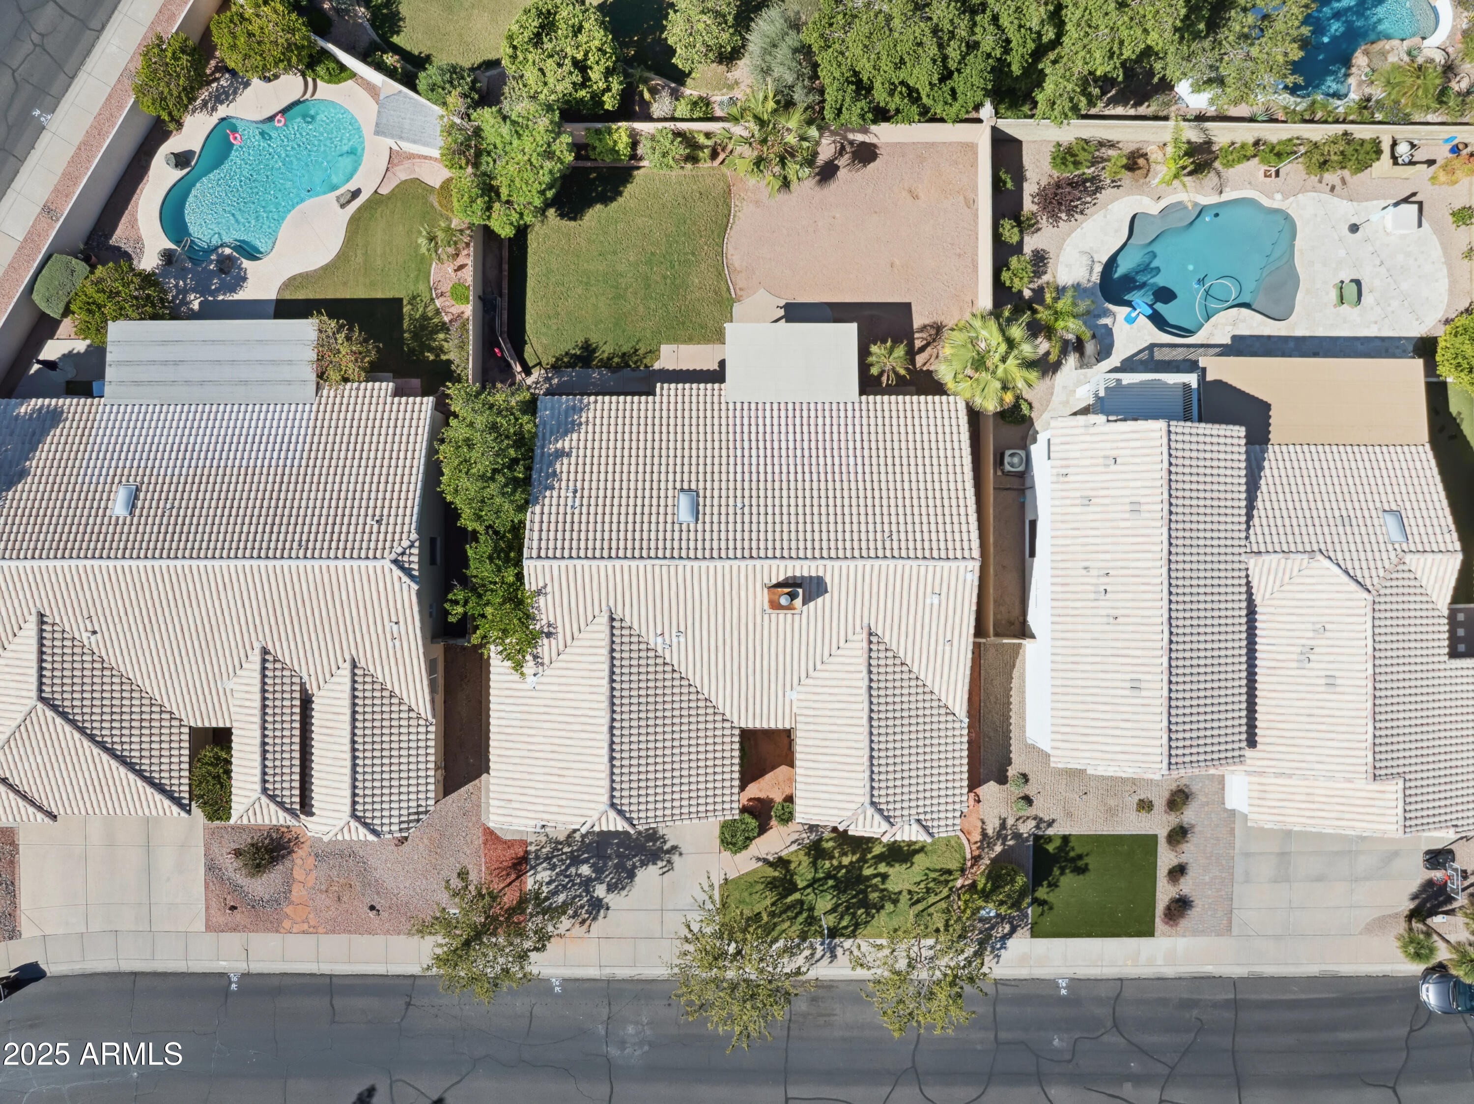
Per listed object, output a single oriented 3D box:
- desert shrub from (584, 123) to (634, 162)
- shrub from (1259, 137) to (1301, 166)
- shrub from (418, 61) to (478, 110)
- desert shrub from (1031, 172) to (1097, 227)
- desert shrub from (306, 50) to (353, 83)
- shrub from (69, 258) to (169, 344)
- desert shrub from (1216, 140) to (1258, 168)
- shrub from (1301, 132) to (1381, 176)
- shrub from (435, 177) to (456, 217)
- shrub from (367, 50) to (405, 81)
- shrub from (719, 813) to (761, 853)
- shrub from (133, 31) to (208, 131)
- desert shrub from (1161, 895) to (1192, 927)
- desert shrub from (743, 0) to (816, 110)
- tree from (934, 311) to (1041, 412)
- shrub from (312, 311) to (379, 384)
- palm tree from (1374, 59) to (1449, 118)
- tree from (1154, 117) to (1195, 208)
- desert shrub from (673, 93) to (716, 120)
[{"bbox_3d":[-5.400,-16.900,43.000,2.050,2.000,1.400,0,90,0],"label":"desert shrub"},{"bbox_3d":[23.390,-17.260,44.050,1.700,1.150,1.250,0,90,0],"label":"shrub"},{"bbox_3d":[-12.000,-19.350,42.850,2.350,2.300,2.000,0,90,0],"label":"shrub"},{"bbox_3d":[13.550,-14.700,43.000,2.300,2.000,2.000,0,90,0],"label":"desert shrub"},{"bbox_3d":[-17.393,-20.651,43.450,2.061,1.100,1.478,0,90,0],"label":"desert shrub"},{"bbox_3d":[-25.600,-10.300,42.450,3.600,3.100,3.200,0,90,0],"label":"shrub"},{"bbox_3d":[21.376,-16.960,43.625,1.632,0.750,1.170,0,90,0],"label":"desert shrub"},{"bbox_3d":[25.900,-17.040,43.800,3.200,1.600,1.750,0,90,0],"label":"shrub"},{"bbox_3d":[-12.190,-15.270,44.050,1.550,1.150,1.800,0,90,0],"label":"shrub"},{"bbox_3d":[-14.750,-20.400,43.250,1.600,1.450,1.200,0,90,0],"label":"shrub"},{"bbox_3d":[0.134,11.951,43.350,1.736,1.300,1.723,0,90,0],"label":"shrub"},{"bbox_3d":[-23.612,-19.628,42.600,2.709,2.800,3.977,0,90,0],"label":"shrub"},{"bbox_3d":[18.752,15.376,43.700,1.155,0.600,1.314,0,90,0],"label":"desert shrub"},{"bbox_3d":[1.862,-20.604,42.400,3.200,3.200,4.010,0,90,0],"label":"desert shrub"},{"bbox_3d":[9.720,-7.430,41.450,4.200,5.100,4.150,0,90,0],"label":"tree"},{"bbox_3d":[-15.950,-8.250,42.400,2.600,3.200,2.900,0,90,0],"label":"shrub"},{"bbox_3d":[28.000,-19.350,42.900,2.800,2.200,2.100,0,90,0],"label":"palm tree"},{"bbox_3d":[18.150,-16.120,43.200,1.800,2.800,3.500,0,90,0],"label":"tree"},{"bbox_3d":[-1.830,-18.850,43.500,1.720,1.000,1.150,0,90,0],"label":"desert shrub"}]

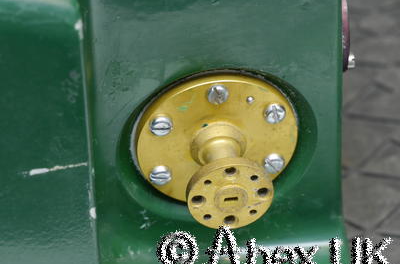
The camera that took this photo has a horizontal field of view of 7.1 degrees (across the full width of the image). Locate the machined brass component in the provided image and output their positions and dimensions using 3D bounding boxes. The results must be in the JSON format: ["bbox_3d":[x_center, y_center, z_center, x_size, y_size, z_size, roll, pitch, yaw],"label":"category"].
[{"bbox_3d":[0.005,0.008,0.723,0.037,0.037,0.021,-6,41,-7],"label":"machined brass component"}]

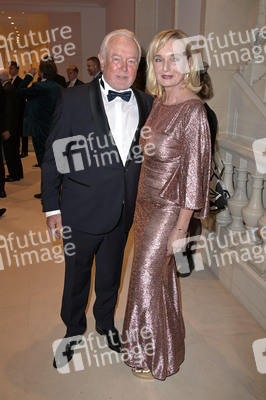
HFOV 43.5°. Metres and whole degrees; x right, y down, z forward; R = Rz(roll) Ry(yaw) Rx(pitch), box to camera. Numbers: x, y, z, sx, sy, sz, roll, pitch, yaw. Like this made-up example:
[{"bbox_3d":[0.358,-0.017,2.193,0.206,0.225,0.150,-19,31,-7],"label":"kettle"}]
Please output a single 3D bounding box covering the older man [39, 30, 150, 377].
[{"bbox_3d":[-0.185,0.079,1.816,0.580,1.810,0.380,-5,21,-13],"label":"older man"}]

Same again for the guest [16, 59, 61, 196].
[{"bbox_3d":[-1.227,-0.912,4.510,0.600,1.830,0.500,-16,25,-37],"label":"guest"}]

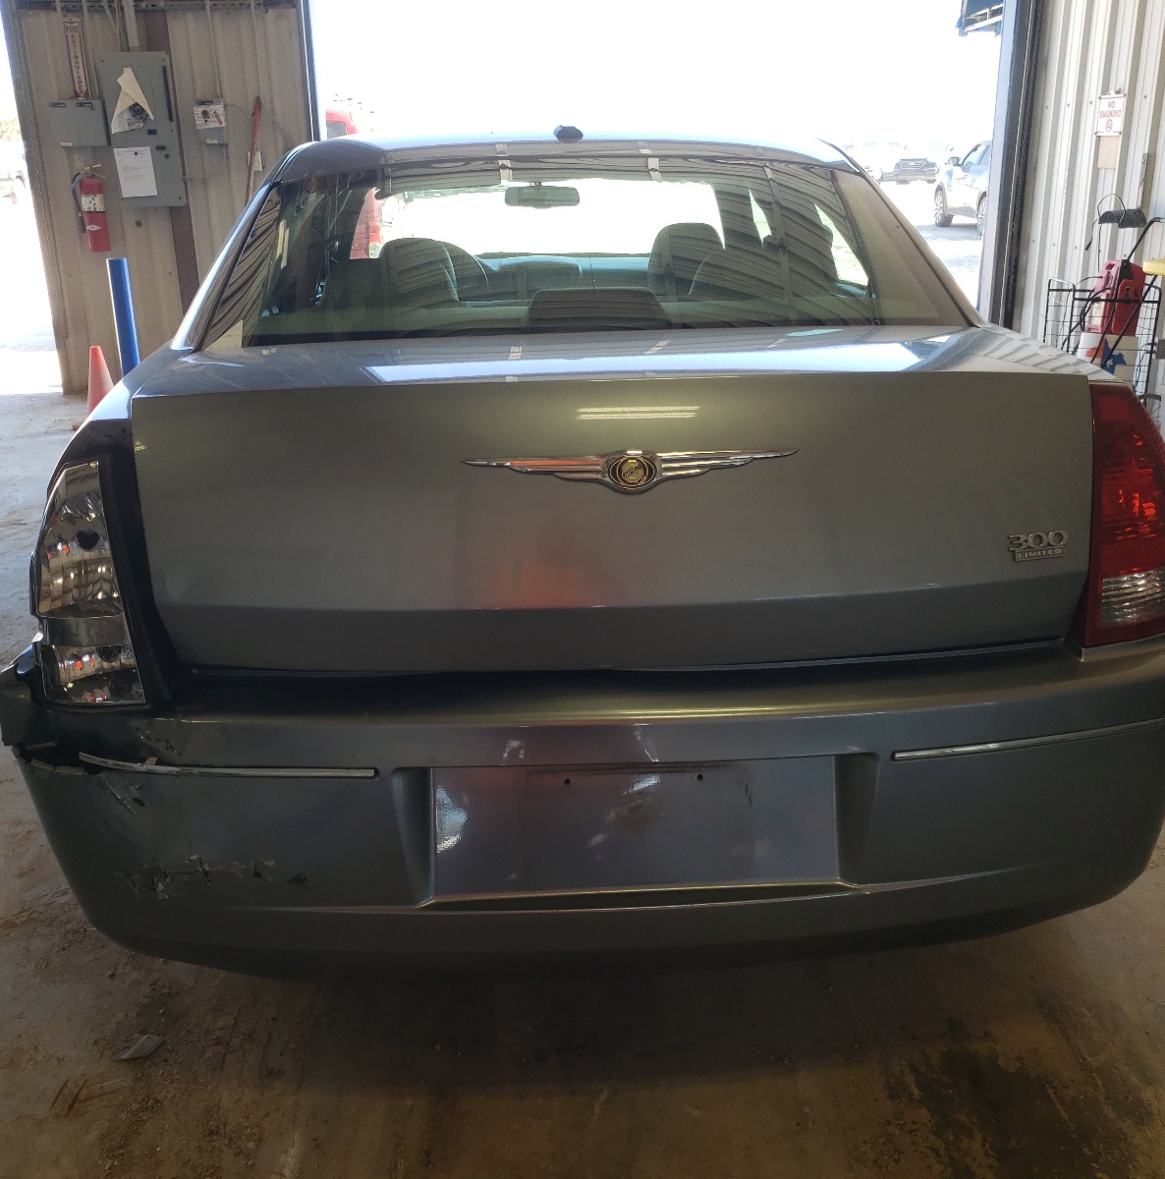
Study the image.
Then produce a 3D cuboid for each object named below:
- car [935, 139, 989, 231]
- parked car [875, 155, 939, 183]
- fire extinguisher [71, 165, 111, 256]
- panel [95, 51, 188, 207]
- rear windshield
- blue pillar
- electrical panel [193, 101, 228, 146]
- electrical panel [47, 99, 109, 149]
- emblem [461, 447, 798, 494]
[{"bbox_3d":[7.967,-7.510,21.782,1.860,1.650,4.600,-2,20,-1],"label":"car"},{"bbox_3d":[13.450,-17.239,47.683,1.840,1.580,4.600,4,21,14],"label":"parked car"},{"bbox_3d":[-3.036,-2.350,7.302,0.170,0.515,0.150,-3,20,-3],"label":"fire extinguisher"},{"bbox_3d":[-2.652,-2.798,7.209,0.380,0.870,0.140,-3,20,-3],"label":"panel"},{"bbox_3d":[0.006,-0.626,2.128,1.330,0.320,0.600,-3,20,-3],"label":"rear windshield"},{"bbox_3d":[-2.597,-1.431,6.767,0.118,0.900,0.118,-3,20,-3],"label":"blue pillar"},{"bbox_3d":[-2.248,-2.854,7.205,0.165,0.260,0.110,-3,20,-3],"label":"electrical panel"},{"bbox_3d":[-3.039,-2.825,7.163,0.320,0.265,0.120,-3,20,-3],"label":"electrical panel"},{"bbox_3d":[0.061,-0.147,1.490,0.425,0.056,0.022,-3,20,-3],"label":"emblem"}]

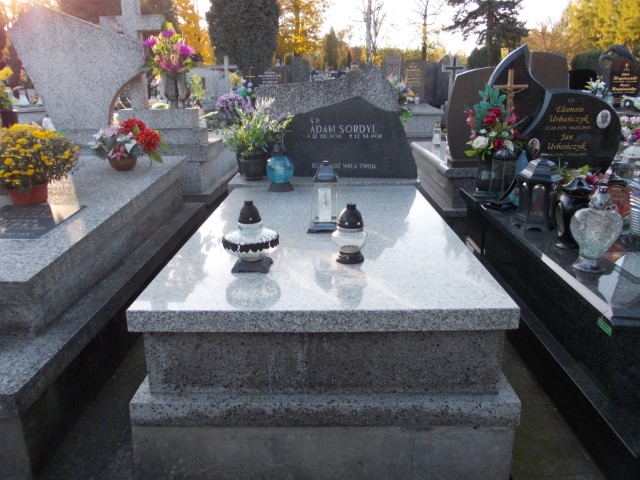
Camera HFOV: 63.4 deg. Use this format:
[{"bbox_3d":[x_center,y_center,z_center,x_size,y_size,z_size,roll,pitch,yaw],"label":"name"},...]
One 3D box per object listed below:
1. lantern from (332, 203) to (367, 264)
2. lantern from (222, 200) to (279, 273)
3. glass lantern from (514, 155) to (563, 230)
[{"bbox_3d":[0.094,-0.025,1.647,0.108,0.188,0.108,0,17,1],"label":"lantern"},{"bbox_3d":[-0.220,-0.015,1.645,0.177,0.206,0.177,0,17,0],"label":"lantern"},{"bbox_3d":[0.973,-0.216,2.315,0.193,0.308,0.193,0,17,1],"label":"glass lantern"}]

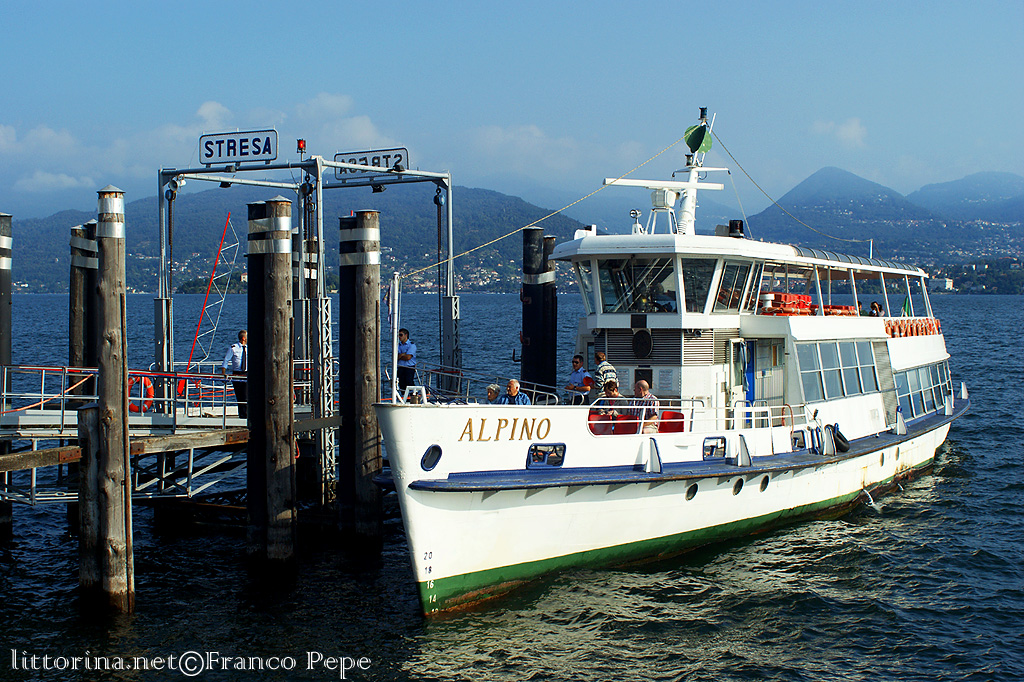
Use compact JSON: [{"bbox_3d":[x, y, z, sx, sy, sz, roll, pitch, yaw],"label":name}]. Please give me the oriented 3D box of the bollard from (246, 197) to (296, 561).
[{"bbox_3d":[-3.847,0.654,23.600,0.790,5.922,0.420,2,2,41],"label":"bollard"}]

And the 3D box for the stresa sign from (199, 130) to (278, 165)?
[{"bbox_3d":[-5.081,-3.599,27.500,1.950,0.560,0.090,1,2,32],"label":"stresa sign"}]

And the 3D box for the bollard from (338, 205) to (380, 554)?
[{"bbox_3d":[-2.553,0.675,24.800,0.760,5.745,0.420,2,2,41],"label":"bollard"}]

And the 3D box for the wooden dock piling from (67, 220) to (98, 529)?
[{"bbox_3d":[-8.154,0.670,28.300,0.700,5.952,0.380,2,2,41],"label":"wooden dock piling"}]

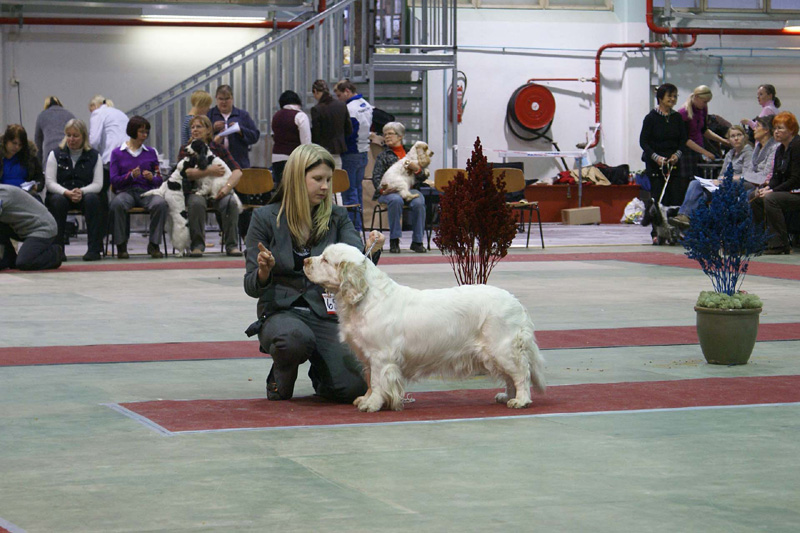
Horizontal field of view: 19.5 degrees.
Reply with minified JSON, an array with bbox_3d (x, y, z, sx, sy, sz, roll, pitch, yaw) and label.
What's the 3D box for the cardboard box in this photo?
[{"bbox_3d":[2.414,-0.682,31.200,0.430,0.210,0.310,-1,3,-20],"label":"cardboard box"}]

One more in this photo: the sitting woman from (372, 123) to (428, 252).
[{"bbox_3d":[-0.005,-0.783,22.850,0.520,1.260,0.760,-1,3,-15],"label":"sitting woman"}]

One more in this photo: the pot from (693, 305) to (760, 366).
[{"bbox_3d":[1.605,0.333,11.392,0.330,0.275,0.330,0,3,0],"label":"pot"}]

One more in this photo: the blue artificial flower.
[{"bbox_3d":[1.498,-0.145,10.770,0.400,0.550,0.380,0,3,8],"label":"blue artificial flower"}]

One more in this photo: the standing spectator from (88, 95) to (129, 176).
[{"bbox_3d":[-3.164,-1.068,25.156,0.480,1.600,0.420,-2,4,-34],"label":"standing spectator"}]

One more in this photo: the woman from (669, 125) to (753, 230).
[{"bbox_3d":[3.054,-0.786,22.800,0.800,1.200,0.520,-2,3,-23],"label":"woman"}]

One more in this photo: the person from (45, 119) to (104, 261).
[{"bbox_3d":[-2.940,-0.702,21.100,0.550,1.265,0.720,-1,3,-9],"label":"person"}]

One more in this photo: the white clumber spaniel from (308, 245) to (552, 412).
[{"bbox_3d":[0.092,0.219,8.770,0.900,0.620,0.290,-1,3,-10],"label":"white clumber spaniel"}]

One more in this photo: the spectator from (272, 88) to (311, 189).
[{"bbox_3d":[-1.234,-1.153,26.155,0.480,1.640,0.360,1,3,20],"label":"spectator"}]

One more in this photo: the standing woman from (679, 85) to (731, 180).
[{"bbox_3d":[3.229,-1.099,24.900,0.550,1.660,0.500,3,4,45],"label":"standing woman"}]

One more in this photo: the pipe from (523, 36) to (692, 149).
[{"bbox_3d":[2.720,-2.238,30.000,2.320,1.450,0.280,-1,3,-20],"label":"pipe"}]

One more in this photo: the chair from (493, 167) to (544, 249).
[{"bbox_3d":[1.110,-0.574,22.920,0.450,0.785,0.500,-1,3,-19],"label":"chair"}]

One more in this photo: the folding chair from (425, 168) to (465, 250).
[{"bbox_3d":[0.562,-0.573,23.200,0.480,0.800,0.500,-1,3,-18],"label":"folding chair"}]

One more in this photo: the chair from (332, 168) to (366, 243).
[{"bbox_3d":[-0.600,-0.534,22.300,0.450,0.785,0.500,-1,3,-19],"label":"chair"}]

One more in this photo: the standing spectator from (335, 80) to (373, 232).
[{"bbox_3d":[-0.531,-1.223,26.352,0.500,1.750,0.400,-3,4,-37],"label":"standing spectator"}]

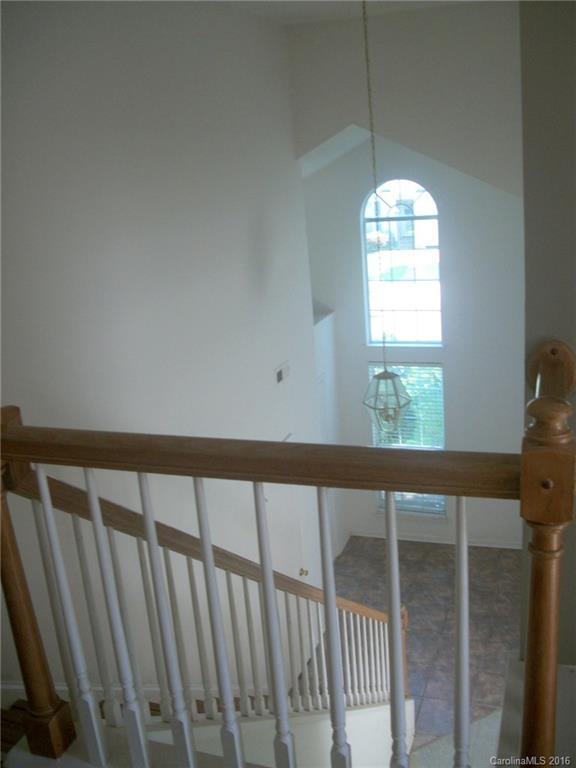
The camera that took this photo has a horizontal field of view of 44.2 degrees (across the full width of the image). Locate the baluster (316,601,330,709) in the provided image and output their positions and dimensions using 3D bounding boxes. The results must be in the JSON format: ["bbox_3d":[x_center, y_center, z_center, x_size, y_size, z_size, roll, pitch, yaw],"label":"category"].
[{"bbox_3d":[0.174,1.369,3.564,0.032,0.646,0.032,3,19,22],"label":"baluster"}]

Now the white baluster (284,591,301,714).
[{"bbox_3d":[0.020,1.201,3.165,0.032,0.646,0.032,3,19,22],"label":"white baluster"}]

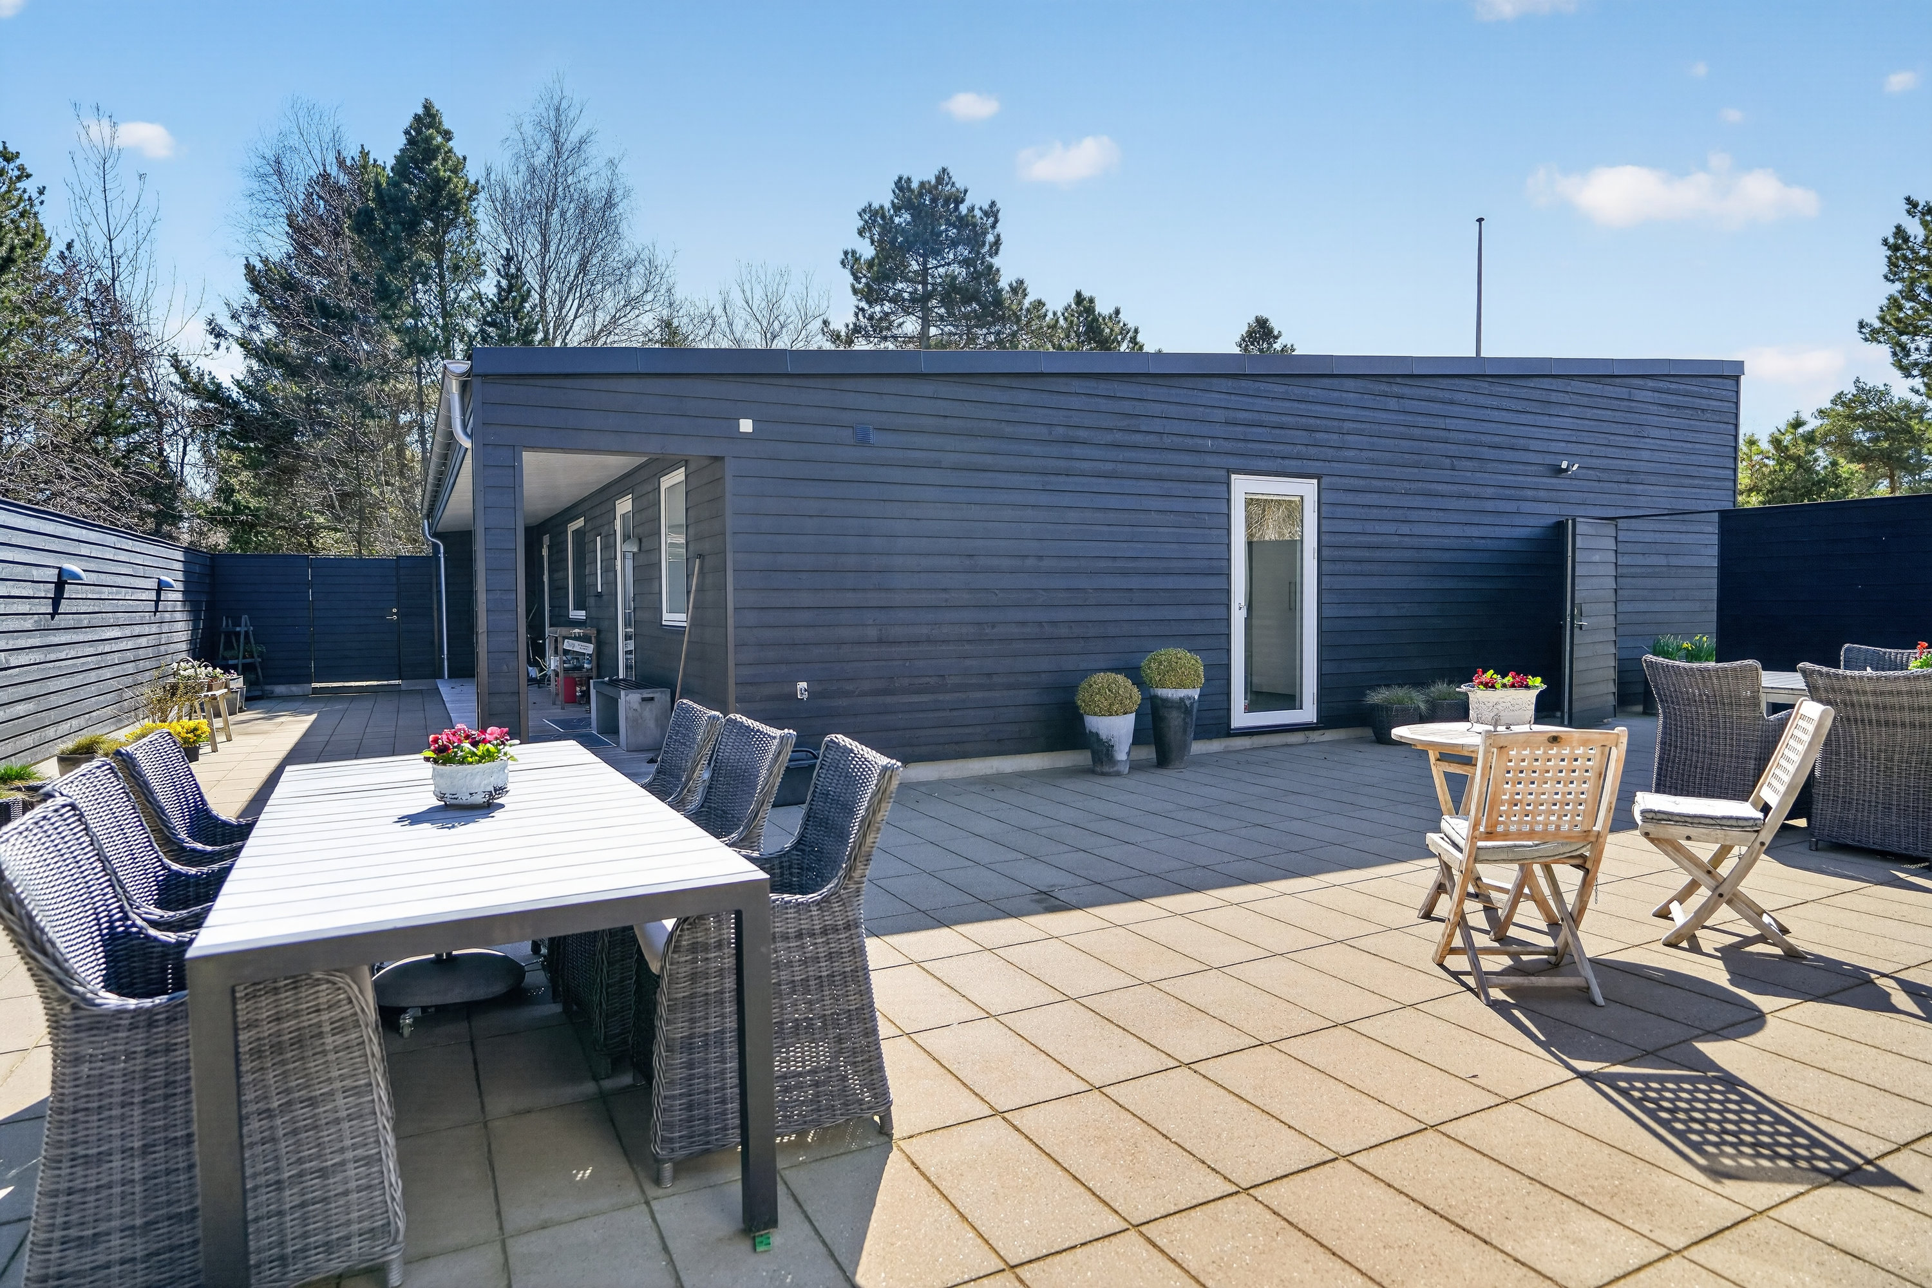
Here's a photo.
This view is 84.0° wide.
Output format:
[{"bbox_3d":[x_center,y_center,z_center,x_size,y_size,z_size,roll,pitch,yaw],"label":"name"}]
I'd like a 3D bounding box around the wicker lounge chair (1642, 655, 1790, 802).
[{"bbox_3d":[4.279,0.537,6.013,0.670,0.920,0.620,-2,3,-27],"label":"wicker lounge chair"}]

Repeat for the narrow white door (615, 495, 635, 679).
[{"bbox_3d":[-3.362,-0.356,10.720,0.090,2.180,0.970,-2,3,-27],"label":"narrow white door"}]

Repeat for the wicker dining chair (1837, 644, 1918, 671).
[{"bbox_3d":[5.758,0.496,6.785,0.660,0.920,0.620,-2,3,-27],"label":"wicker dining chair"}]

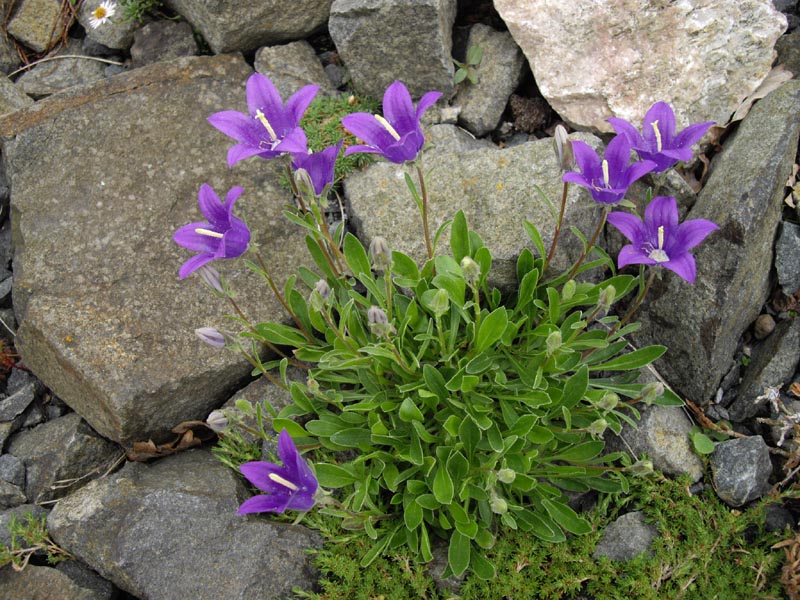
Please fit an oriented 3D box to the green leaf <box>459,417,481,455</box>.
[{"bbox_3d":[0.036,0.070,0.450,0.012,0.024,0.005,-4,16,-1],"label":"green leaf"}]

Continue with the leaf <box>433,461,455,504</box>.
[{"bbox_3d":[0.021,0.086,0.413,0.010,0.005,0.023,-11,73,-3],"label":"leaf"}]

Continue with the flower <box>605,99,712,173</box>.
[{"bbox_3d":[0.129,-0.083,0.442,0.053,0.029,0.047,-6,34,6],"label":"flower"}]

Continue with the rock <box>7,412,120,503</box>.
[{"bbox_3d":[-0.192,0.091,0.508,0.058,0.038,0.045,0,46,0],"label":"rock"}]

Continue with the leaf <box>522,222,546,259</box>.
[{"bbox_3d":[0.072,-0.032,0.470,0.007,0.024,0.006,-37,22,-20],"label":"leaf"}]

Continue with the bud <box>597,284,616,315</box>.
[{"bbox_3d":[0.108,0.000,0.461,0.008,0.017,0.008,11,27,-11],"label":"bud"}]

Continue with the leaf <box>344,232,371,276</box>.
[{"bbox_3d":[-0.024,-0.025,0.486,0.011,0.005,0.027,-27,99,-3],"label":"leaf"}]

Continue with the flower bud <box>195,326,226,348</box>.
[{"bbox_3d":[-0.098,0.019,0.456,0.017,0.009,0.009,21,60,-12],"label":"flower bud"}]

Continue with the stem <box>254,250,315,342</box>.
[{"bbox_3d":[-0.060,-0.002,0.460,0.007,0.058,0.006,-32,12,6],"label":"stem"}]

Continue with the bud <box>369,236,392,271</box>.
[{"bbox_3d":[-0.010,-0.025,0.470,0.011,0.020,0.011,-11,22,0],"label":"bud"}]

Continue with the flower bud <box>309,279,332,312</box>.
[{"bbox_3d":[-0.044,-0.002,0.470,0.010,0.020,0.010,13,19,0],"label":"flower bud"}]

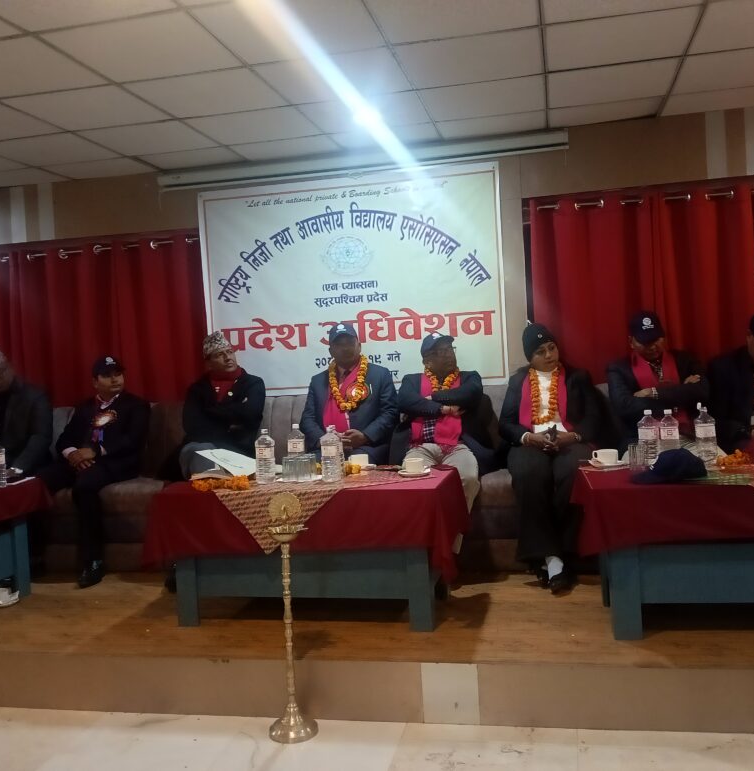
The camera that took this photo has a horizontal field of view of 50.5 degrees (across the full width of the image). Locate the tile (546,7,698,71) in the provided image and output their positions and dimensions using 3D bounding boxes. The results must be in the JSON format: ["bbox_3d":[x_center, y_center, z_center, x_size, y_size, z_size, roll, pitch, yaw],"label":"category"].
[{"bbox_3d":[0.993,-1.423,3.293,0.600,0.020,0.600,-3,3,12],"label":"tile"}]

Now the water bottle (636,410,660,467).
[{"bbox_3d":[1.075,0.216,3.179,0.083,0.238,0.083,-3,3,12],"label":"water bottle"}]

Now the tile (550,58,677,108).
[{"bbox_3d":[1.121,-1.459,3.860,0.600,0.020,0.600,-3,3,12],"label":"tile"}]

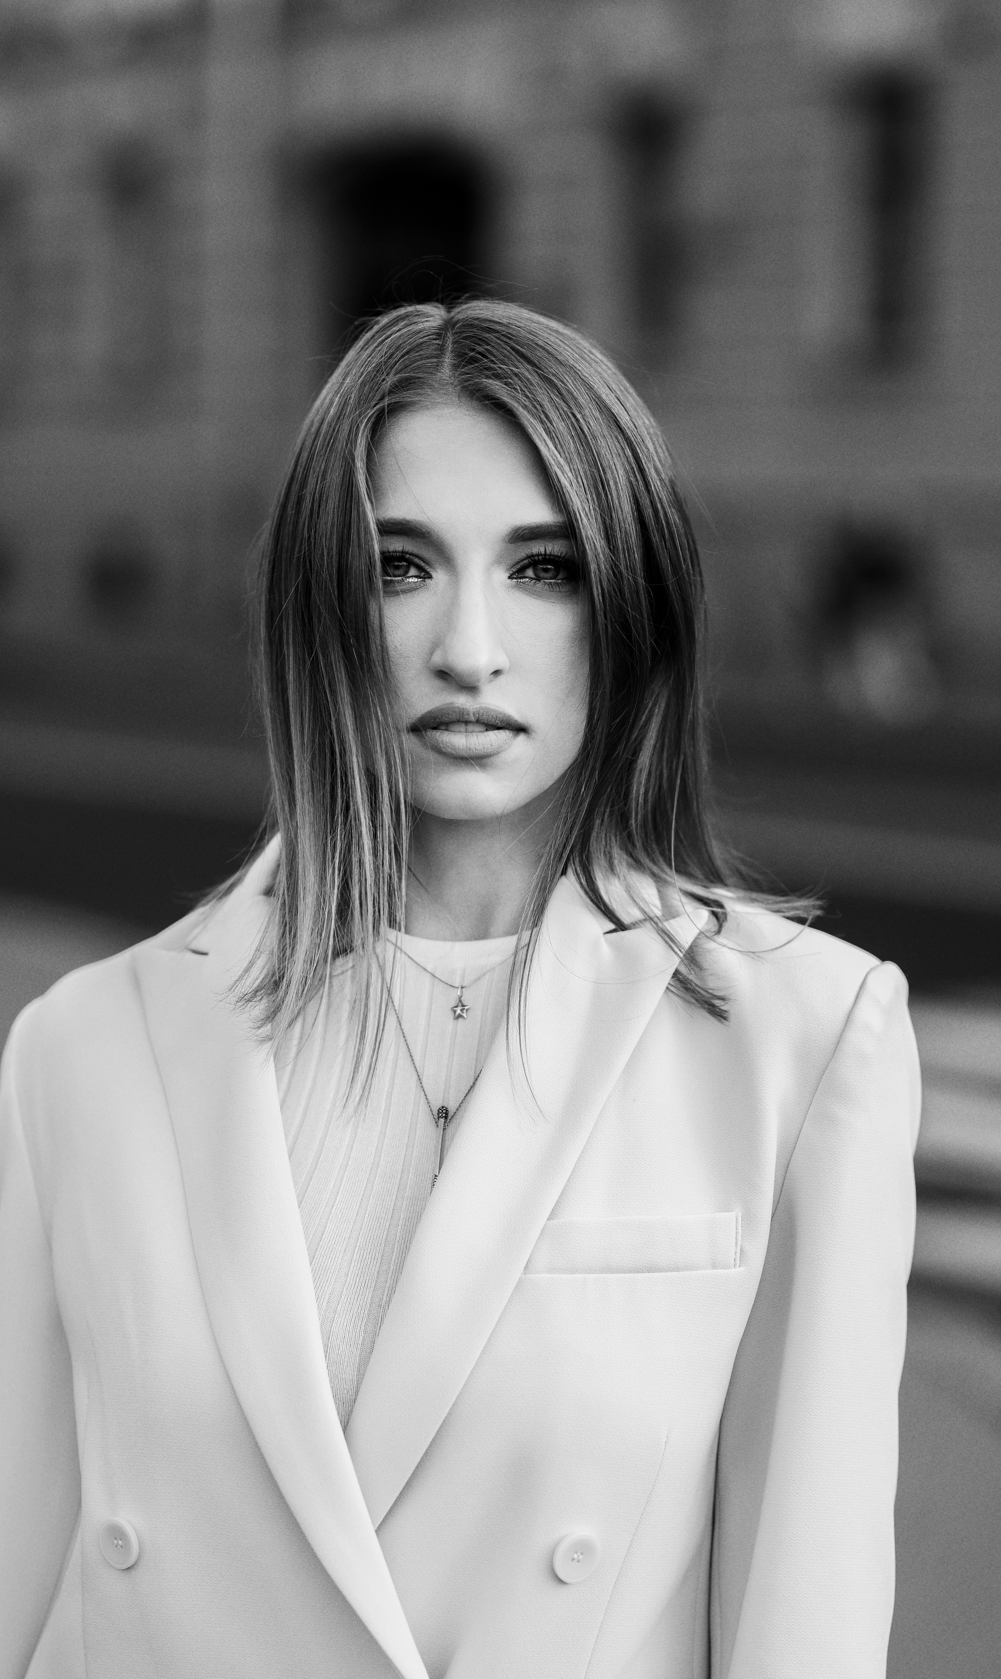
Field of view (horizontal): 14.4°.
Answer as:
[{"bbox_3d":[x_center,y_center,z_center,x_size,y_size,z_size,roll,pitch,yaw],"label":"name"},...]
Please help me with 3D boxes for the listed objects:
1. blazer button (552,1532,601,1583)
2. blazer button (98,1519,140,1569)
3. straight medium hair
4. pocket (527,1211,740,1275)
[{"bbox_3d":[0.032,0.308,1.700,0.023,0.023,0.005,-3,12,-30],"label":"blazer button"},{"bbox_3d":[-0.165,0.306,1.720,0.023,0.023,0.005,4,8,41],"label":"blazer button"},{"bbox_3d":[0.007,-0.068,1.755,0.238,0.340,0.205,0,4,3],"label":"straight medium hair"},{"bbox_3d":[0.054,0.172,1.685,0.098,0.027,0.010,1,-3,-16],"label":"pocket"}]

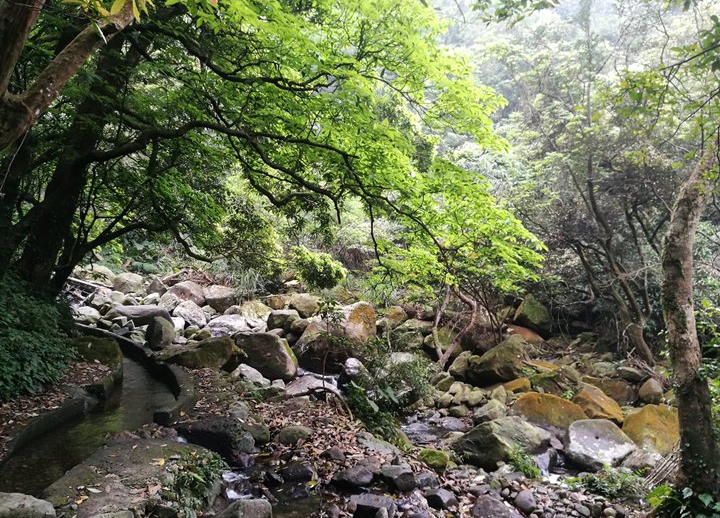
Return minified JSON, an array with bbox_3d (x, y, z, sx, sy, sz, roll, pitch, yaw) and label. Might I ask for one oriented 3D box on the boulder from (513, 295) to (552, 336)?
[{"bbox_3d":[2.672,0.891,8.700,0.580,0.560,0.520,0,5,0],"label":"boulder"}]

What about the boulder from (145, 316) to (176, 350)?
[{"bbox_3d":[-3.473,1.283,9.800,0.540,0.580,0.500,-1,4,-20],"label":"boulder"}]

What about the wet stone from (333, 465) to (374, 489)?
[{"bbox_3d":[-0.059,1.984,5.100,0.380,0.210,0.280,0,3,-1],"label":"wet stone"}]

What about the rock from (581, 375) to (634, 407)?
[{"bbox_3d":[3.319,1.769,7.500,0.740,0.370,0.550,1,3,24],"label":"rock"}]

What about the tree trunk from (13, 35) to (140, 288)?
[{"bbox_3d":[-3.786,-1.302,7.500,0.800,3.200,0.700,19,5,-2],"label":"tree trunk"}]

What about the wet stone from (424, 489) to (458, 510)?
[{"bbox_3d":[0.581,1.716,4.000,0.230,0.120,0.180,0,5,0],"label":"wet stone"}]

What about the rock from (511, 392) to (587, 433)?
[{"bbox_3d":[2.115,1.739,6.300,0.860,0.460,0.650,1,3,19],"label":"rock"}]

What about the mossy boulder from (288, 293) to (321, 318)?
[{"bbox_3d":[-1.285,1.088,13.000,0.740,0.550,0.600,0,3,-6],"label":"mossy boulder"}]

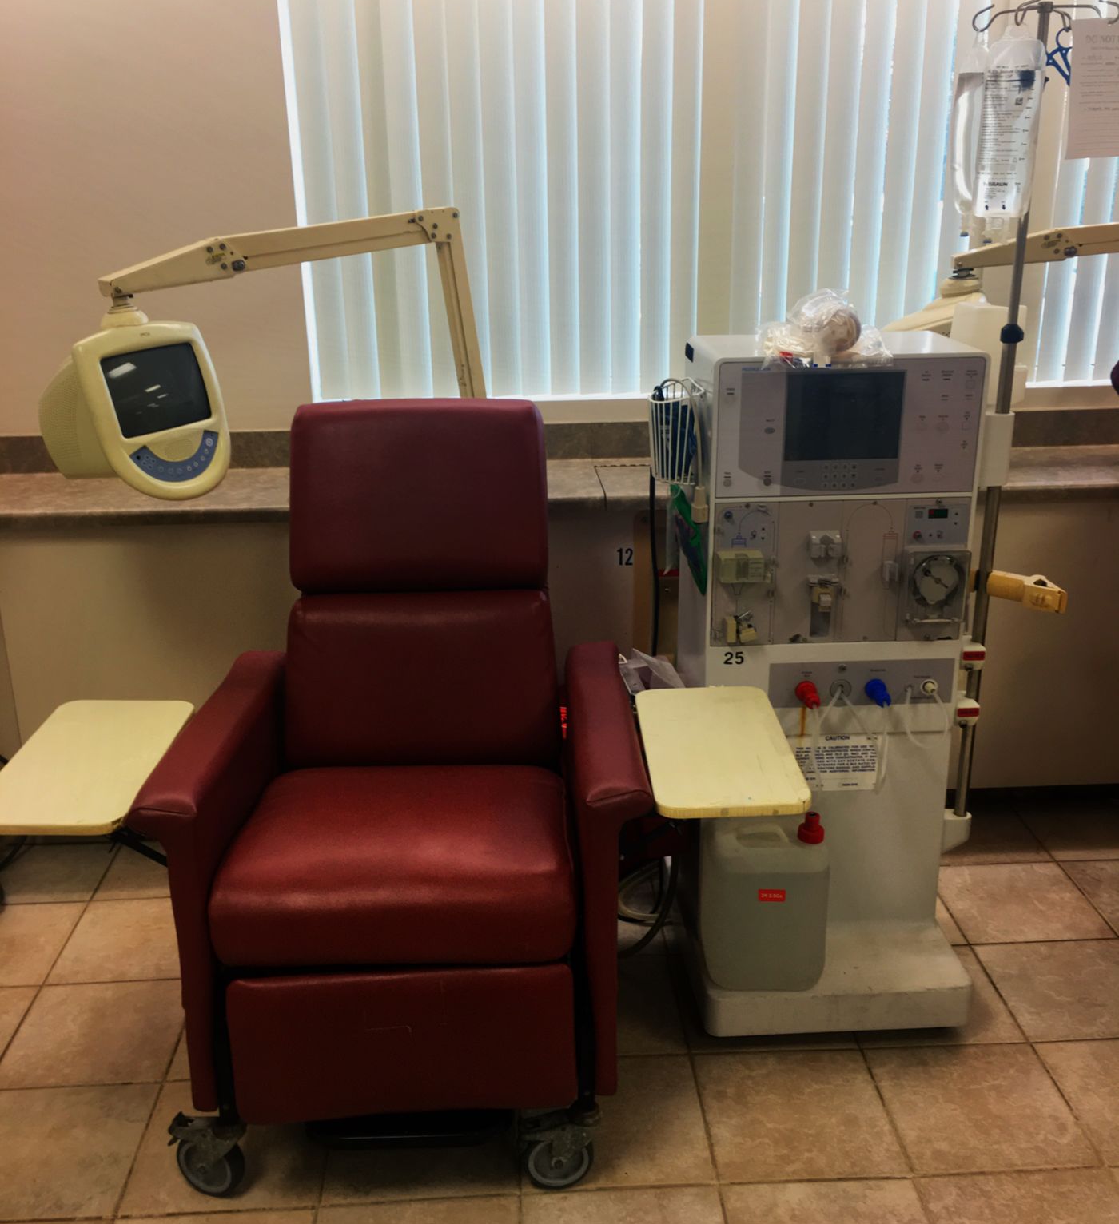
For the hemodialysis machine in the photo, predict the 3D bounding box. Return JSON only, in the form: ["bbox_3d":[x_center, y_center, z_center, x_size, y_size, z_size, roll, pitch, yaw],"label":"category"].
[{"bbox_3d":[0.527,0.129,2.553,0.519,1.315,0.610,-2,19,-3],"label":"hemodialysis machine"}]

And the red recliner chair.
[{"bbox_3d":[-0.266,0.272,2.358,0.790,1.200,0.910,-1,19,0],"label":"red recliner chair"}]

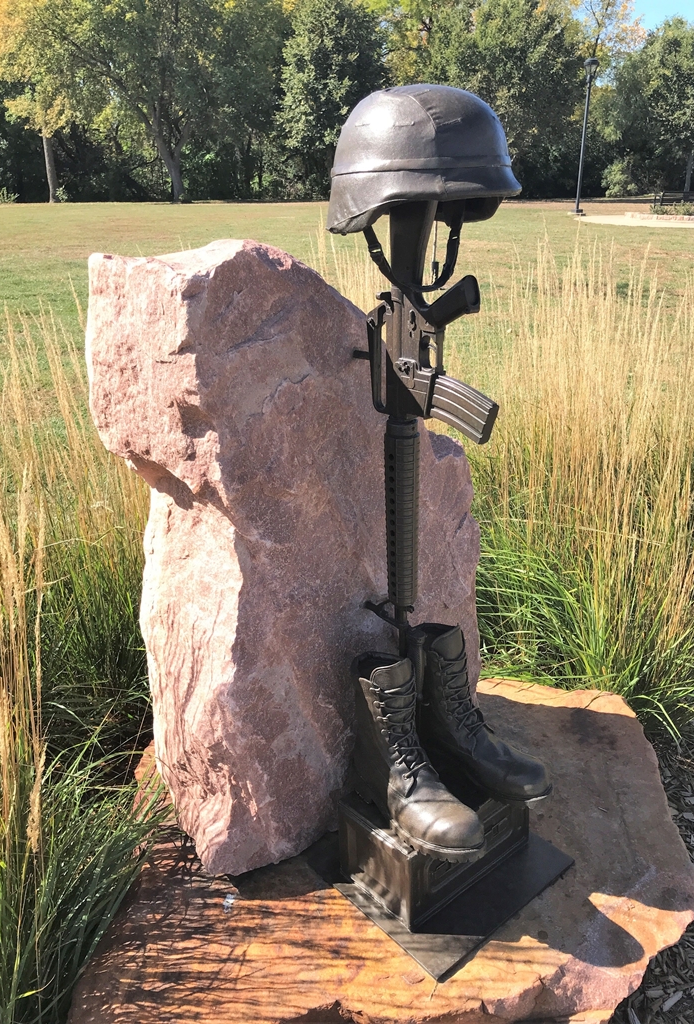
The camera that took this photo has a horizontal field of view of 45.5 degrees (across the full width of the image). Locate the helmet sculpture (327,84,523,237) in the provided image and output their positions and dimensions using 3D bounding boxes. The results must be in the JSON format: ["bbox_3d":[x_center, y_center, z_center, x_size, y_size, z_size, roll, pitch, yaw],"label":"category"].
[{"bbox_3d":[0.102,-0.469,1.106,0.284,0.180,0.248,19,29,41],"label":"helmet sculpture"}]

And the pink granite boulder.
[{"bbox_3d":[-0.064,0.018,1.561,0.725,1.020,0.390,-19,28,-39],"label":"pink granite boulder"}]

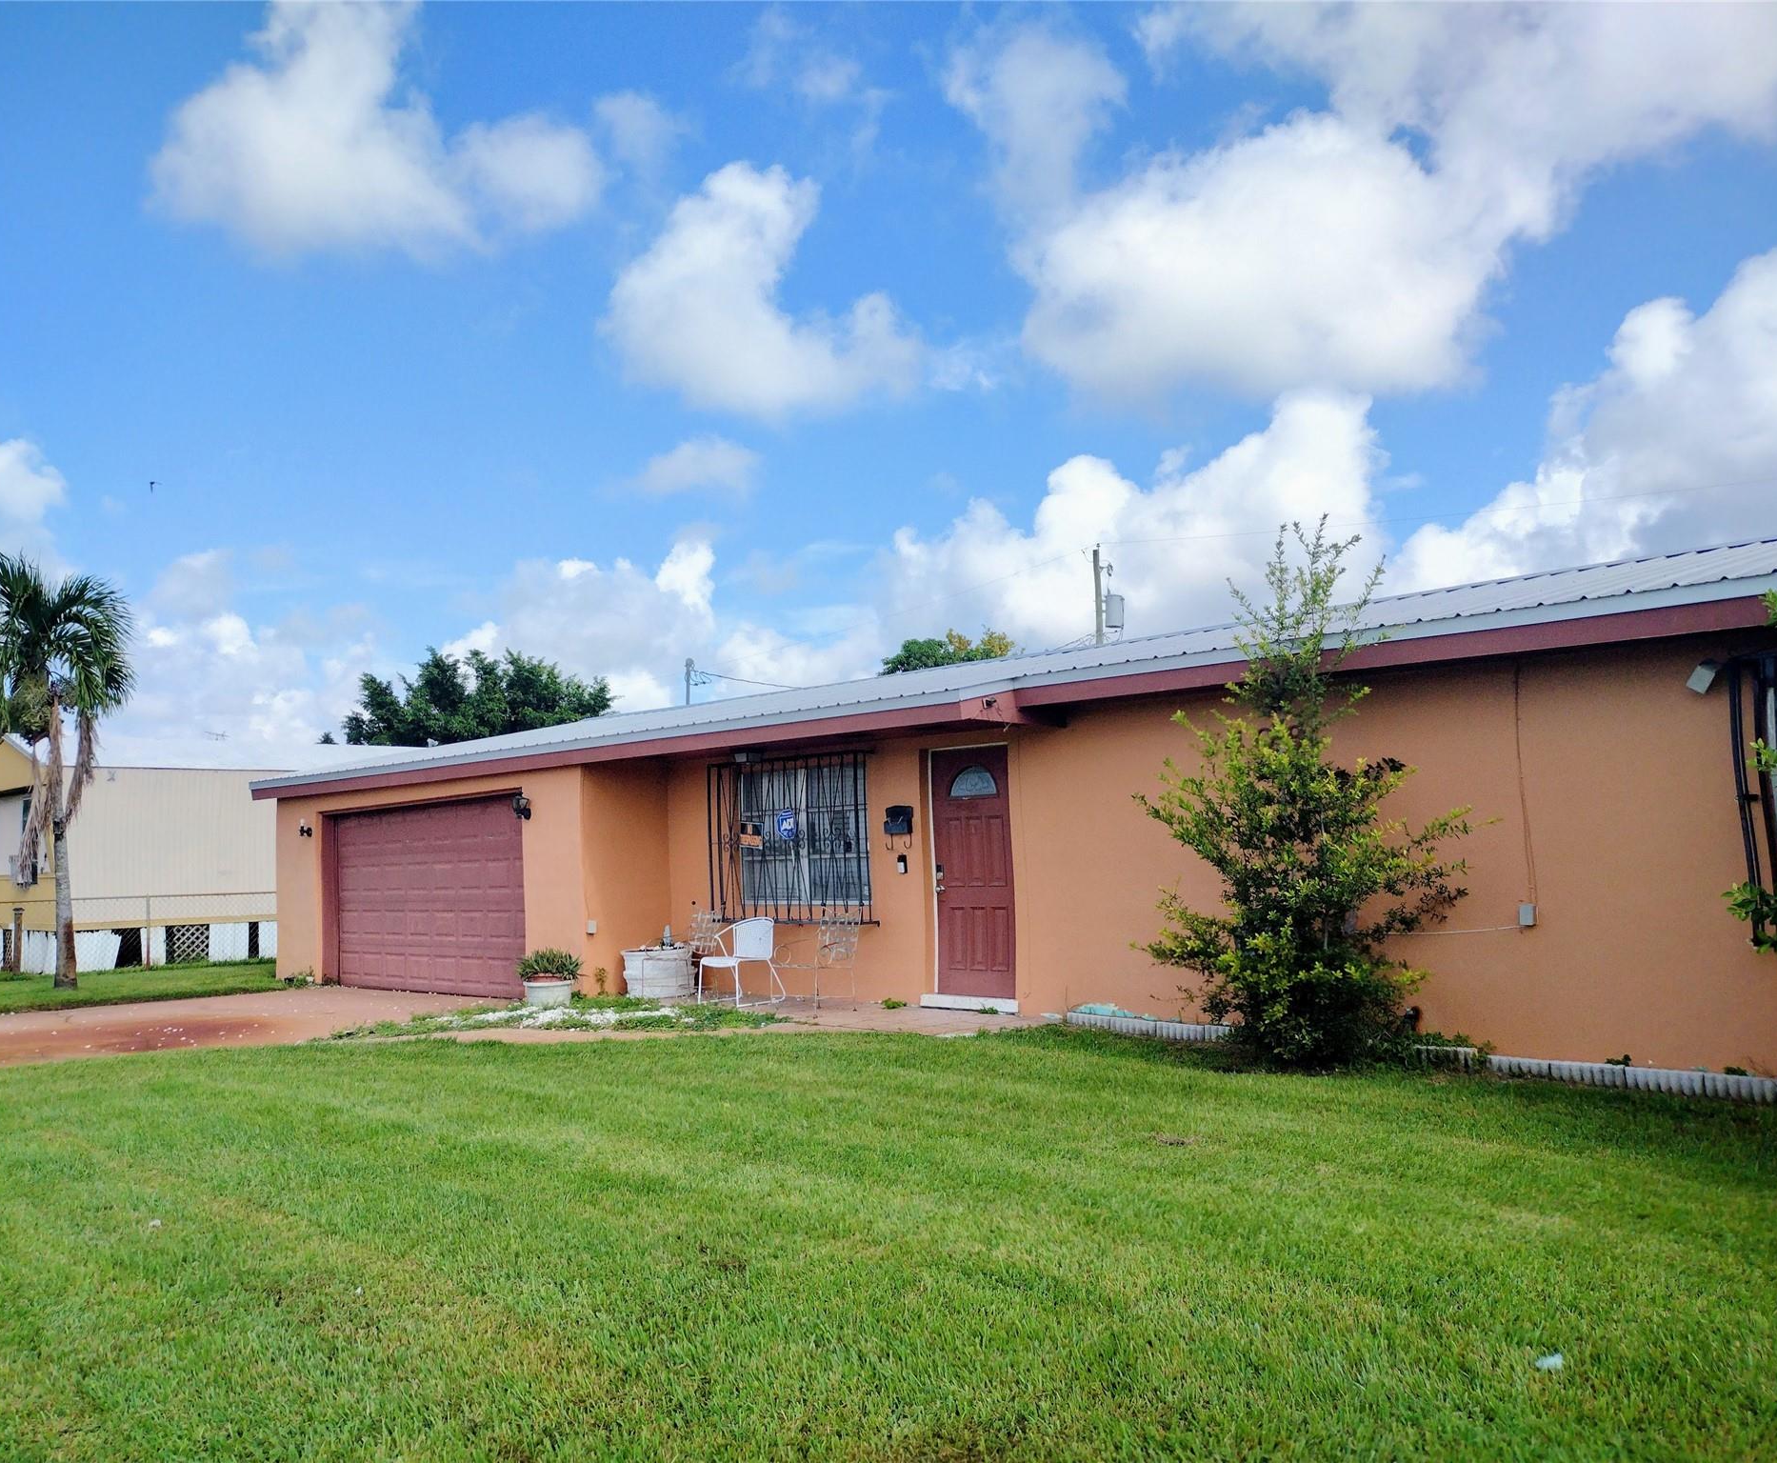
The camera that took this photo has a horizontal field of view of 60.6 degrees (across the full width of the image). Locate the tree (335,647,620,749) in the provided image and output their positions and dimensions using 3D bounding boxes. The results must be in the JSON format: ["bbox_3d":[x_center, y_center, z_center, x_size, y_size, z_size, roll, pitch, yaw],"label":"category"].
[{"bbox_3d":[-12.671,1.508,47.058,8.600,8.300,8.300,-1,-5,-15],"label":"tree"}]

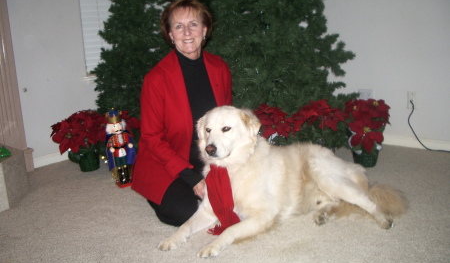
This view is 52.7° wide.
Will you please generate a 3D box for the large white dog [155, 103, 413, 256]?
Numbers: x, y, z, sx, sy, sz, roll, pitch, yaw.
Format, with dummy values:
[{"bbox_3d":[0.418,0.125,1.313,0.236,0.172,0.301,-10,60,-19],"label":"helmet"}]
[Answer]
[{"bbox_3d":[0.268,0.136,1.867,1.070,0.510,0.570,-10,13,-31],"label":"large white dog"}]

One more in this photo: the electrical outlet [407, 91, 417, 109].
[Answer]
[{"bbox_3d":[1.233,-0.204,3.000,0.072,0.117,0.012,7,14,42],"label":"electrical outlet"}]

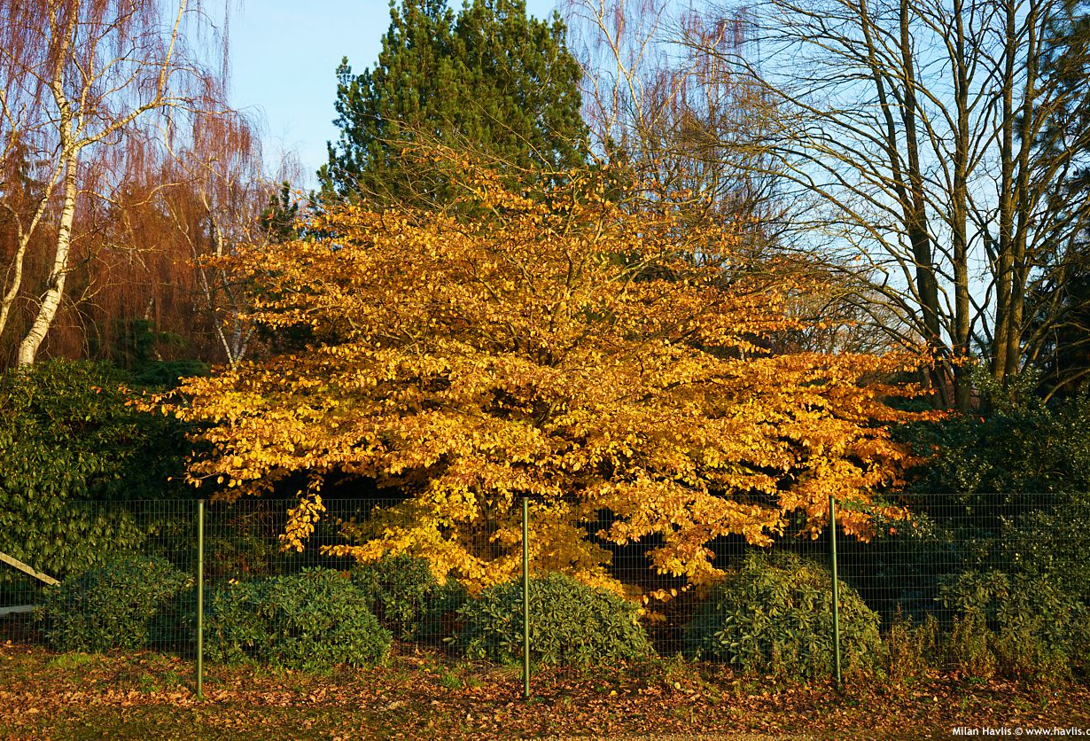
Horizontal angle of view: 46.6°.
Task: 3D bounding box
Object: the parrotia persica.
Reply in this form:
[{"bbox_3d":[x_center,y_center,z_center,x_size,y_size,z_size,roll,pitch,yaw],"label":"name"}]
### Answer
[{"bbox_3d":[0.020,0.220,13.800,8.400,5.100,7.000,0,-5,0],"label":"parrotia persica"}]

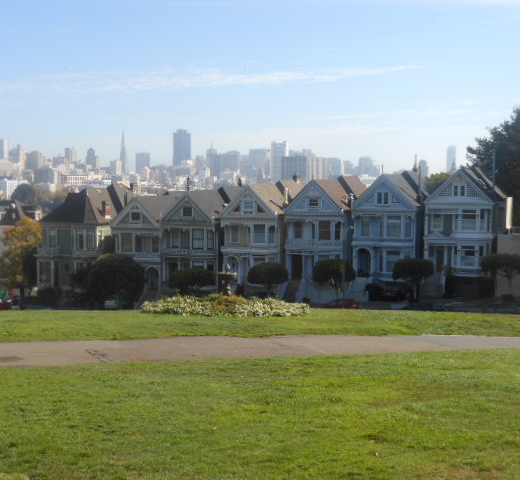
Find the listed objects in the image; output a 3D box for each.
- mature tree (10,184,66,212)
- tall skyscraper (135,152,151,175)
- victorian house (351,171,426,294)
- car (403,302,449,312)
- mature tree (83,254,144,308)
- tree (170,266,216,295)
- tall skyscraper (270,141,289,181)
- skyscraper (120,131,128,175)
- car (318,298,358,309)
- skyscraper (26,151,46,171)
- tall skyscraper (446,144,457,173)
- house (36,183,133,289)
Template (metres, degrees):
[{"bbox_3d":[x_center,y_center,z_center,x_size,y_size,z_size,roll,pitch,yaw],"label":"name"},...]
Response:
[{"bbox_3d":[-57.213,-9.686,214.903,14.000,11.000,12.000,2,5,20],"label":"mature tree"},{"bbox_3d":[-435.754,-255.223,3098.696,40.000,142.000,40.000,2,5,20],"label":"tall skyscraper"},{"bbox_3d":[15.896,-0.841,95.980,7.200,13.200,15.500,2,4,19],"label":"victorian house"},{"bbox_3d":[14.180,6.022,70.018,4.600,1.470,1.800,-2,3,20],"label":"car"},{"bbox_3d":[-16.525,4.603,93.850,6.800,5.960,6.300,0,4,0],"label":"mature tree"},{"bbox_3d":[-7.461,4.738,90.625,4.800,3.700,4.500,0,4,0],"label":"tree"},{"bbox_3d":[54.135,-196.077,2309.760,42.000,150.000,26.000,2,5,20],"label":"tall skyscraper"},{"bbox_3d":[-552.677,-321.314,3393.558,50.000,260.000,50.000,2,5,20],"label":"skyscraper"},{"bbox_3d":[7.759,6.523,82.232,4.300,1.500,1.750,2,5,20],"label":"car"},{"bbox_3d":[-638.236,-225.591,2375.894,38.000,58.000,36.000,2,5,20],"label":"skyscraper"},{"bbox_3d":[854.104,-324.847,3710.781,34.000,190.000,30.000,-1,5,-16],"label":"tall skyscraper"},{"bbox_3d":[-21.386,-0.618,109.504,9.200,13.400,14.500,2,5,20],"label":"house"}]

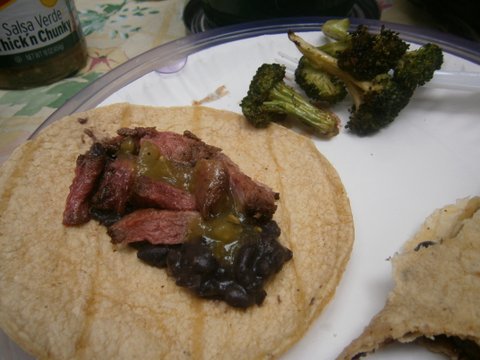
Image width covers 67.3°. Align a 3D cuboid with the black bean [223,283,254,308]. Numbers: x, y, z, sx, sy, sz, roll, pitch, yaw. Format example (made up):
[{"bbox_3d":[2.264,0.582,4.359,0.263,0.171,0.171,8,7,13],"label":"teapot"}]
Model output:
[{"bbox_3d":[0.000,0.039,0.122,0.011,0.007,0.007,27,46,19],"label":"black bean"}]

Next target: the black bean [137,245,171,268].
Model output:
[{"bbox_3d":[-0.031,0.027,0.130,0.012,0.008,0.008,7,43,-1],"label":"black bean"}]

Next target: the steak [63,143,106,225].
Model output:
[{"bbox_3d":[-0.064,0.002,0.149,0.010,0.011,0.033,-1,44,-9],"label":"steak"}]

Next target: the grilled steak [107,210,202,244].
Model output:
[{"bbox_3d":[-0.030,0.017,0.128,0.030,0.009,0.011,-3,44,-11],"label":"grilled steak"}]

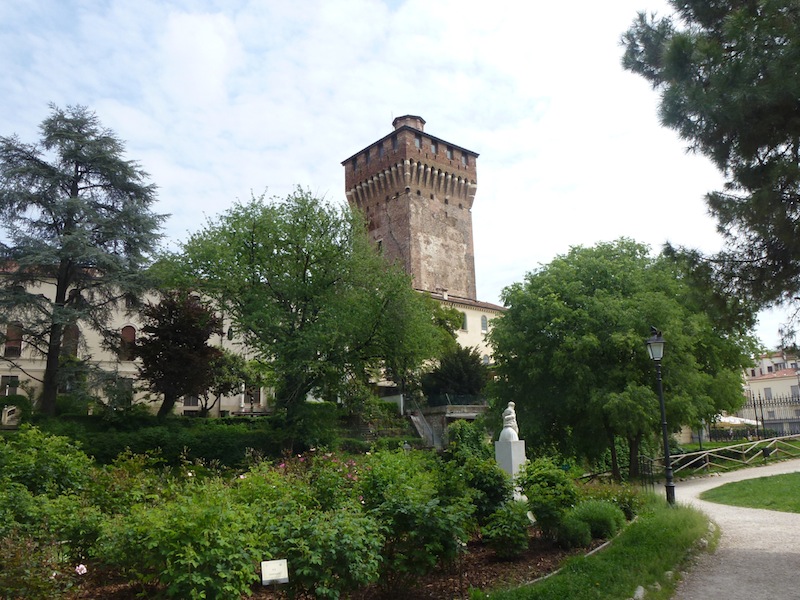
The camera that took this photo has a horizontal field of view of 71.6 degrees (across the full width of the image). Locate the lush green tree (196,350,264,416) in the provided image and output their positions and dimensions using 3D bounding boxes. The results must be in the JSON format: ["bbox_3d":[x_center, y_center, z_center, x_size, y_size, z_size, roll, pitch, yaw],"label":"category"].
[{"bbox_3d":[-10.884,5.269,35.000,4.000,4.200,3.800,-2,-10,0],"label":"lush green tree"}]

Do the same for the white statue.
[{"bbox_3d":[2.279,2.530,11.600,0.400,0.820,0.400,7,-13,-40],"label":"white statue"}]

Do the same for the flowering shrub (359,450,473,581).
[{"bbox_3d":[0.154,2.124,5.500,1.100,1.190,1.040,-1,-10,0],"label":"flowering shrub"}]

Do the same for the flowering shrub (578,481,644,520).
[{"bbox_3d":[3.795,3.612,10.000,1.170,0.640,1.050,-1,-10,0],"label":"flowering shrub"}]

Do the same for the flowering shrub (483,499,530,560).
[{"bbox_3d":[1.574,3.378,8.200,0.700,0.800,0.700,-2,-10,0],"label":"flowering shrub"}]

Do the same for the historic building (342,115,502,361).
[{"bbox_3d":[2.701,-5.754,74.374,14.500,41.000,16.000,7,-13,-40],"label":"historic building"}]

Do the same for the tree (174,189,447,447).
[{"bbox_3d":[-3.711,0.501,23.000,10.950,10.810,9.860,-1,-10,0],"label":"tree"}]

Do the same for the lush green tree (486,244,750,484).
[{"bbox_3d":[6.618,1.602,16.500,7.410,7.120,6.900,-1,-10,0],"label":"lush green tree"}]

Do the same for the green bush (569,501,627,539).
[{"bbox_3d":[3.256,3.601,9.100,0.880,0.600,0.850,-2,-10,0],"label":"green bush"}]

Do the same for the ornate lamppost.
[{"bbox_3d":[5.469,2.385,11.600,0.390,3.600,0.390,-1,-10,0],"label":"ornate lamppost"}]

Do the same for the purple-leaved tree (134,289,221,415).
[{"bbox_3d":[-11.925,2.954,30.000,4.420,7.070,4.200,-1,-10,0],"label":"purple-leaved tree"}]

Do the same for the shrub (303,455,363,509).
[{"bbox_3d":[-1.079,3.140,9.000,0.950,1.300,0.950,-2,-10,0],"label":"shrub"}]

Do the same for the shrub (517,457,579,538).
[{"bbox_3d":[2.446,3.259,9.200,1.000,1.300,1.000,-2,-10,0],"label":"shrub"}]

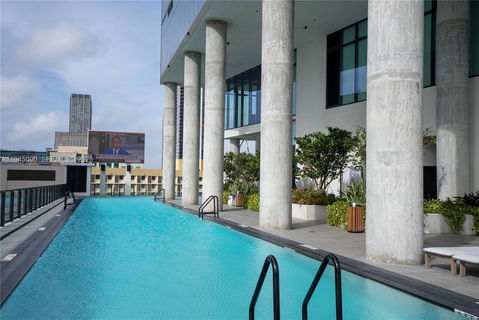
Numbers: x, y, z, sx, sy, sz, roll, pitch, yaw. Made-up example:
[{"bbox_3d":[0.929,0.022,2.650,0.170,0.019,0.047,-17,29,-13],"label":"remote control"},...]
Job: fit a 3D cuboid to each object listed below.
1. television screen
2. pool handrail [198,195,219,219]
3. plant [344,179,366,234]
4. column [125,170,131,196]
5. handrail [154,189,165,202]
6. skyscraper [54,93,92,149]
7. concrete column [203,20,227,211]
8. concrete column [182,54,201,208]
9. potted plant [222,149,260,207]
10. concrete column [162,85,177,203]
[{"bbox_3d":[-11.869,-1.180,45.237,5.222,2.917,0.300,2,-3,-17],"label":"television screen"},{"bbox_3d":[-1.329,2.048,19.991,0.820,1.000,0.600,2,-3,-17],"label":"pool handrail"},{"bbox_3d":[3.750,1.505,15.059,0.600,1.660,0.600,1,-3,0],"label":"plant"},{"bbox_3d":[-10.898,2.322,45.800,0.514,2.508,0.514,2,-3,-17],"label":"column"},{"bbox_3d":[-6.109,2.746,35.944,0.820,1.000,0.600,2,-3,-17],"label":"handrail"},{"bbox_3d":[-208.765,-14.930,585.903,43.665,129.858,40.000,2,-3,-17],"label":"skyscraper"},{"bbox_3d":[-1.319,-2.336,24.889,1.083,10.097,1.083,1,-3,0],"label":"concrete column"},{"bbox_3d":[-3.175,-2.065,31.080,1.083,10.097,1.083,2,-3,-17],"label":"concrete column"},{"bbox_3d":[0.298,1.221,29.500,2.500,3.500,2.300,2,-3,-17],"label":"potted plant"},{"bbox_3d":[-6.075,-1.642,40.762,1.083,10.097,1.083,2,-3,-17],"label":"concrete column"}]

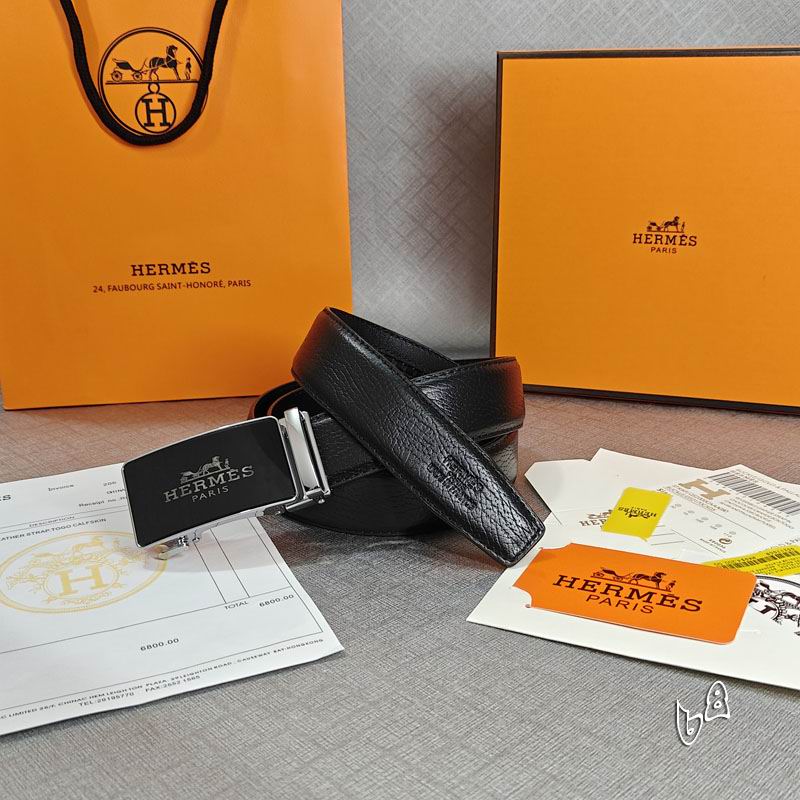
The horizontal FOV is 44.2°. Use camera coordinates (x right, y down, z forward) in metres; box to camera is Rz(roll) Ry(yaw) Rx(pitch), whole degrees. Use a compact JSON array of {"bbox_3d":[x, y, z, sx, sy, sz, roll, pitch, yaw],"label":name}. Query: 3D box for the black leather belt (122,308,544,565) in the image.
[{"bbox_3d":[-0.031,0.005,0.457,0.182,0.087,0.156,-3,21,-7],"label":"black leather belt"}]

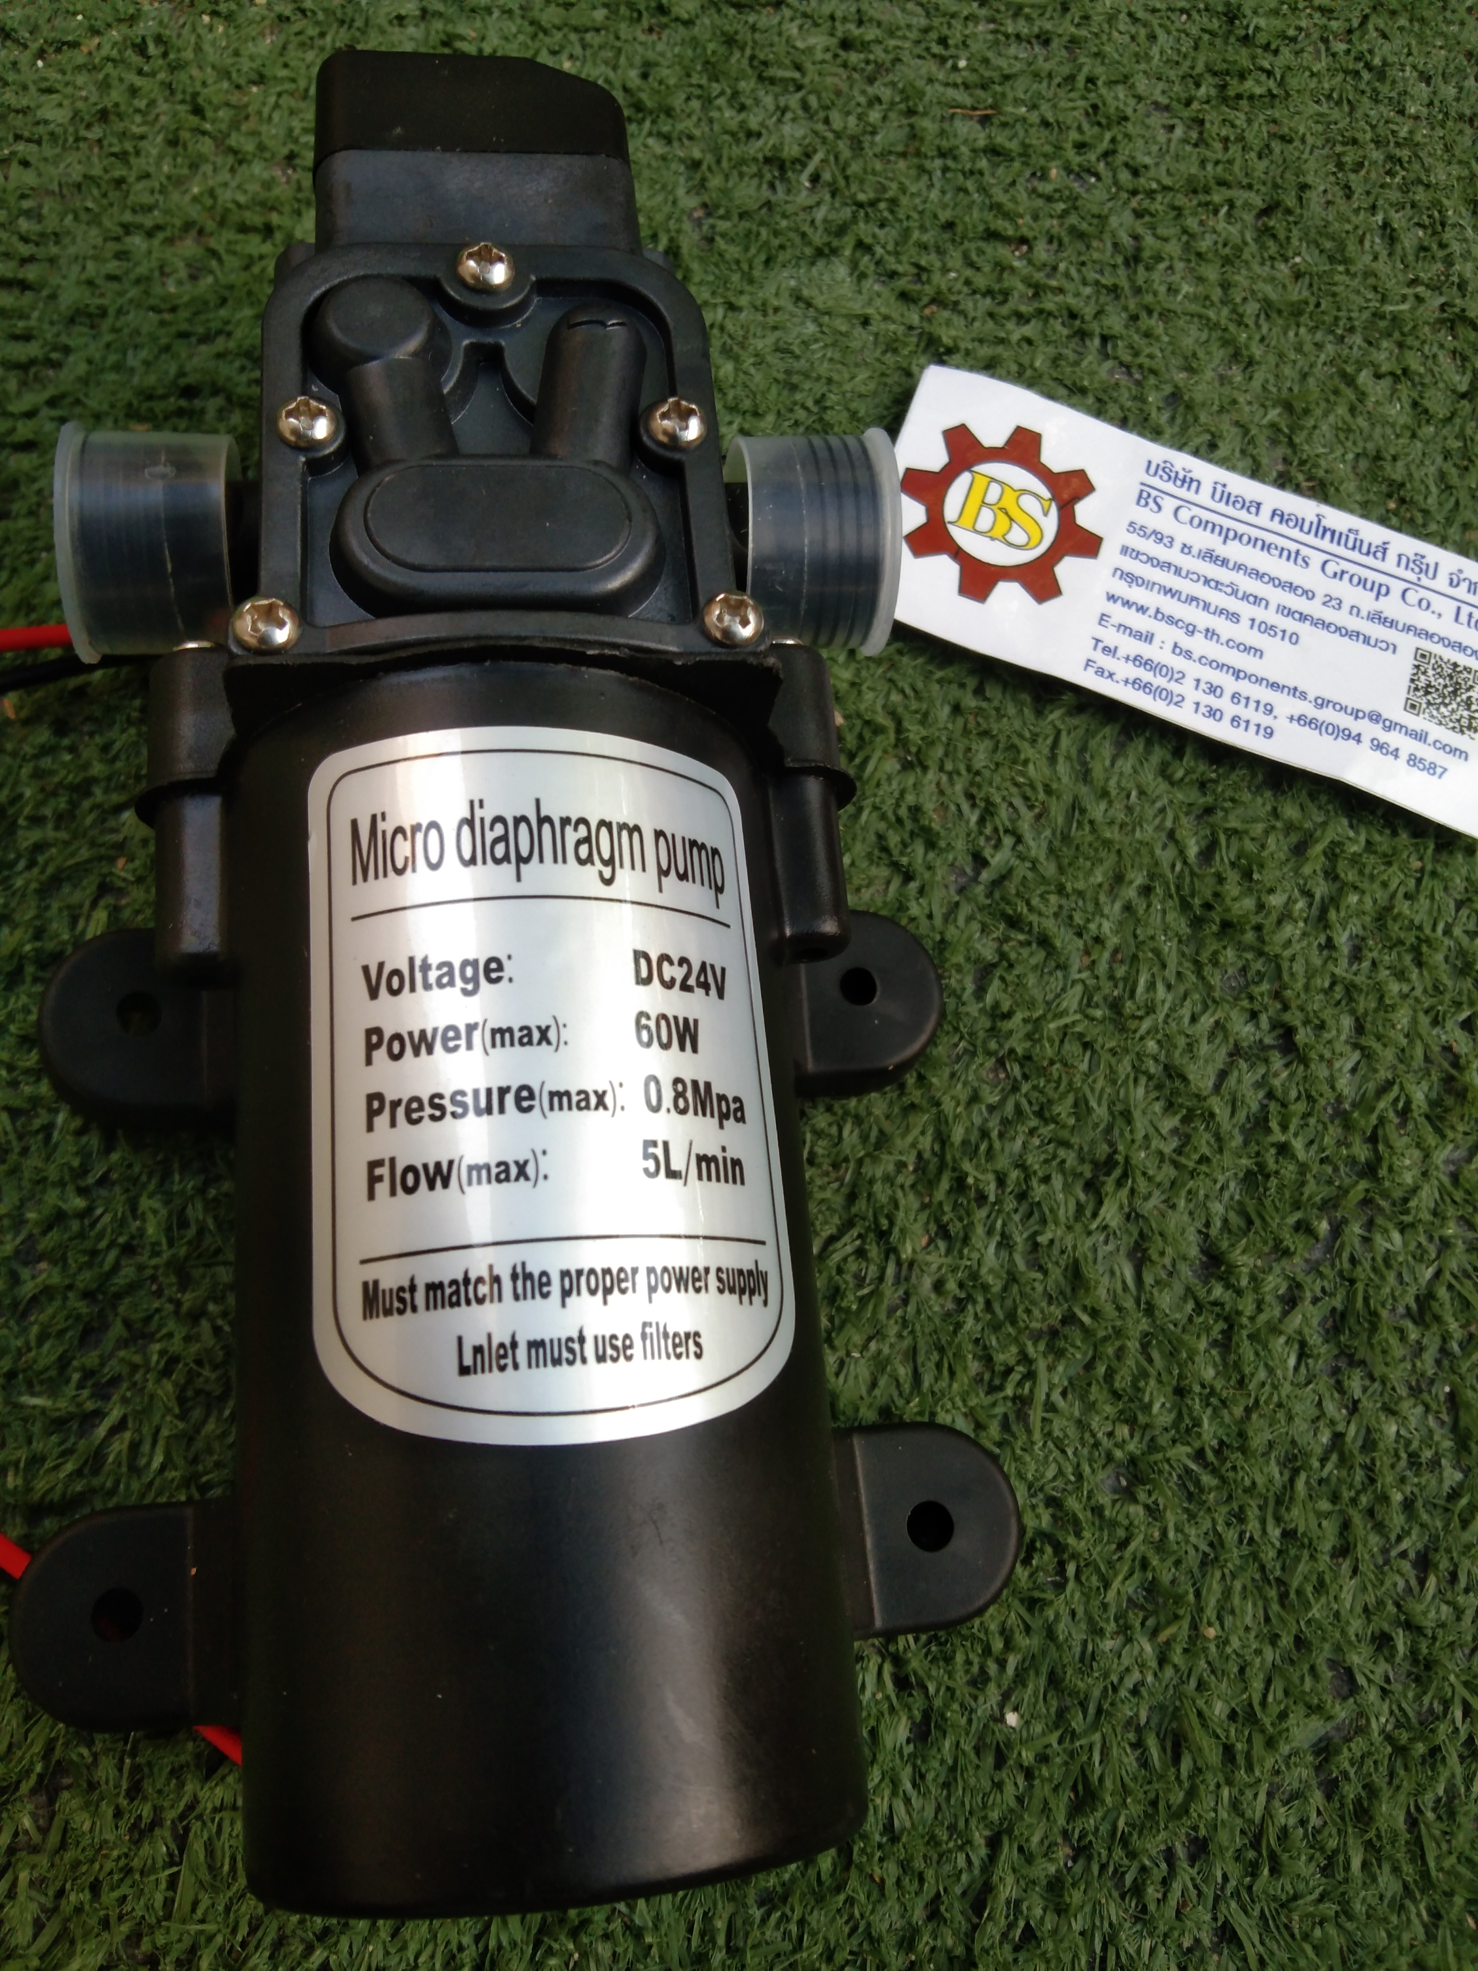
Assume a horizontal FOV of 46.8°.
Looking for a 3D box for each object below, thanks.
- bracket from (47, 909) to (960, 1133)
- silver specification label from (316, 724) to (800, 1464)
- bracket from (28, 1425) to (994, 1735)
[{"bbox_3d":[-0.025,0.002,0.182,0.094,0.017,0.019,-3,73,-9],"label":"bracket"},{"bbox_3d":[-0.015,0.007,0.136,0.038,0.009,0.057,-1,72,-15],"label":"silver specification label"},{"bbox_3d":[-0.019,0.055,0.162,0.094,0.017,0.019,-3,73,-9],"label":"bracket"}]

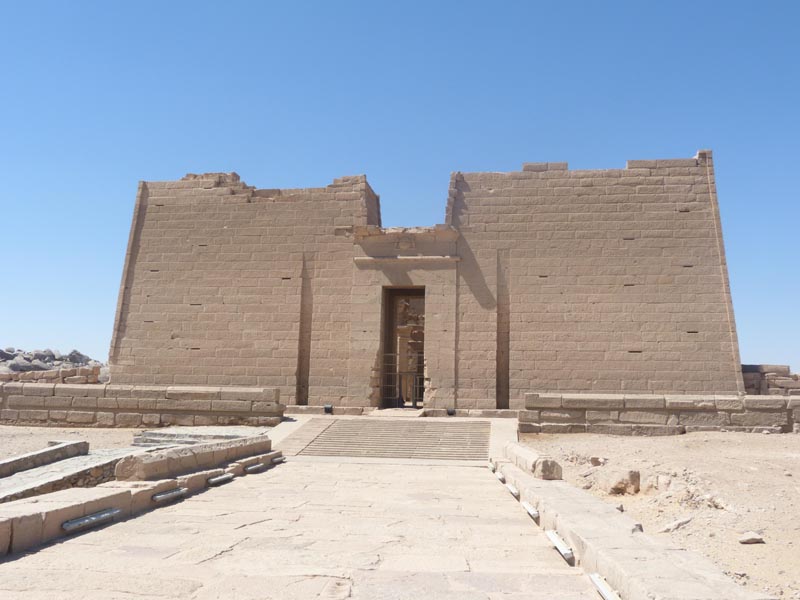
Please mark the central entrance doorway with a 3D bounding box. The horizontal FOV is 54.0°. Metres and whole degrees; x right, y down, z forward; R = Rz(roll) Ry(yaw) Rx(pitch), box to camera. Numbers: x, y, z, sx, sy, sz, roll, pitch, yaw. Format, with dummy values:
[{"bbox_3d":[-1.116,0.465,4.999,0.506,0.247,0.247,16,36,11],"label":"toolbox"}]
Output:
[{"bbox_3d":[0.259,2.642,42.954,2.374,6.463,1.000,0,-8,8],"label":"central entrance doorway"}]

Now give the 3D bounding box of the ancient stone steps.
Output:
[{"bbox_3d":[0.116,4.646,26.568,5.819,1.017,5.826,0,-8,8],"label":"ancient stone steps"}]

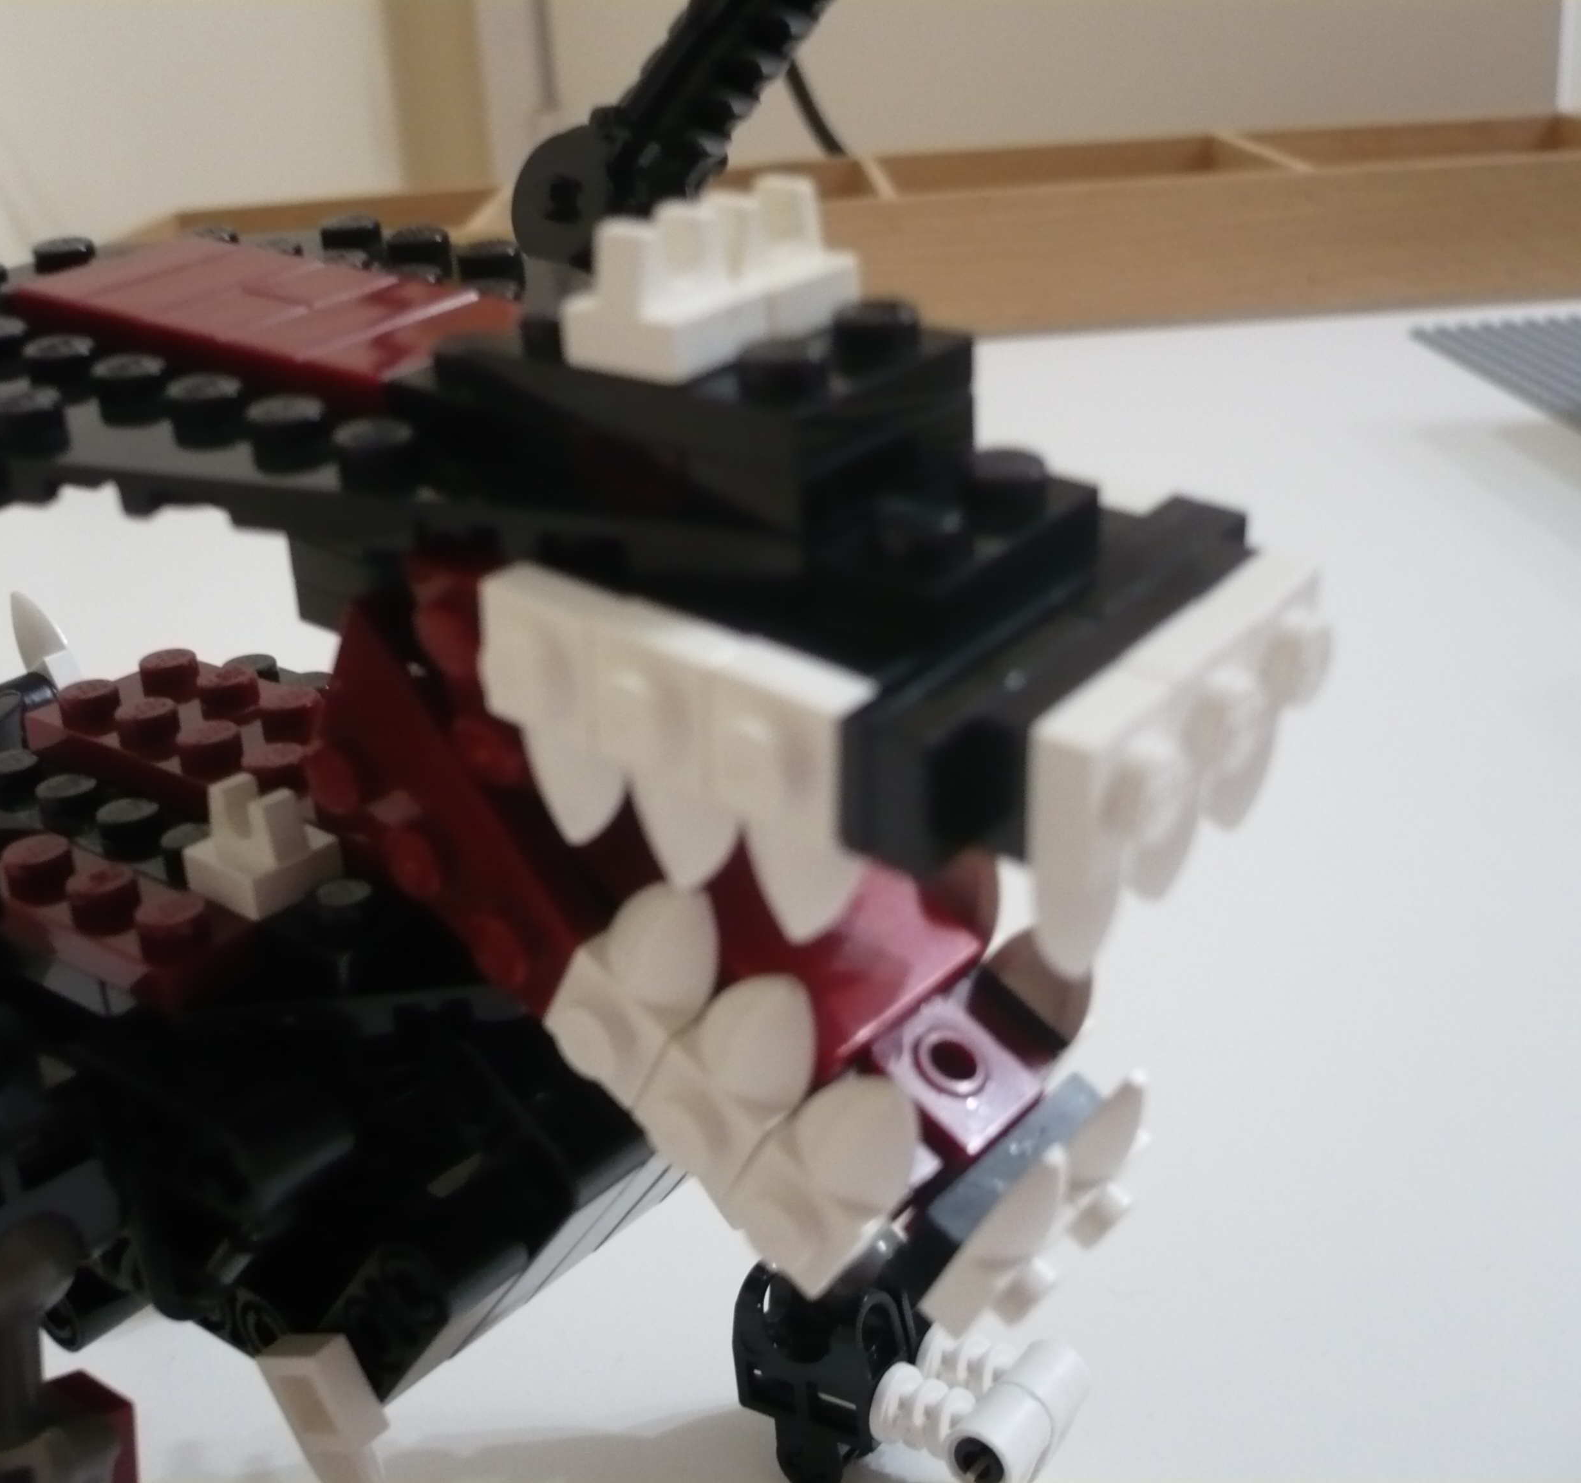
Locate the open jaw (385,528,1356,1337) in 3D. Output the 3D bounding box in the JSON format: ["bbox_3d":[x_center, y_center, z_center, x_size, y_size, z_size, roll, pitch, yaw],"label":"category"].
[{"bbox_3d":[0.006,0.008,0.120,0.046,0.049,0.037,18,34,35],"label":"open jaw"}]

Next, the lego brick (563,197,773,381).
[{"bbox_3d":[-0.007,-0.024,0.109,0.008,0.007,0.008,18,34,35],"label":"lego brick"}]

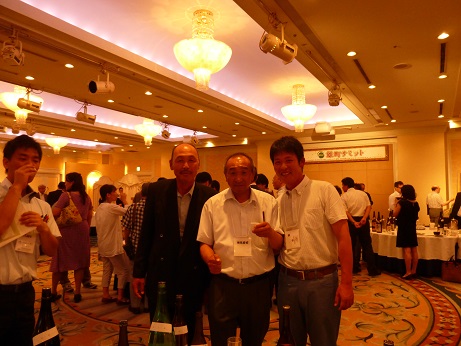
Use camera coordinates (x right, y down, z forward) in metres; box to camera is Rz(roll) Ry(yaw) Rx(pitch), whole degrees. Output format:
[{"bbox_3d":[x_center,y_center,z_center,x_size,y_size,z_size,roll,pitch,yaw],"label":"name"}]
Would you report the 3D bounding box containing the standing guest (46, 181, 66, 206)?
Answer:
[{"bbox_3d":[-3.390,0.973,6.700,0.520,1.650,0.380,-1,-4,23],"label":"standing guest"}]

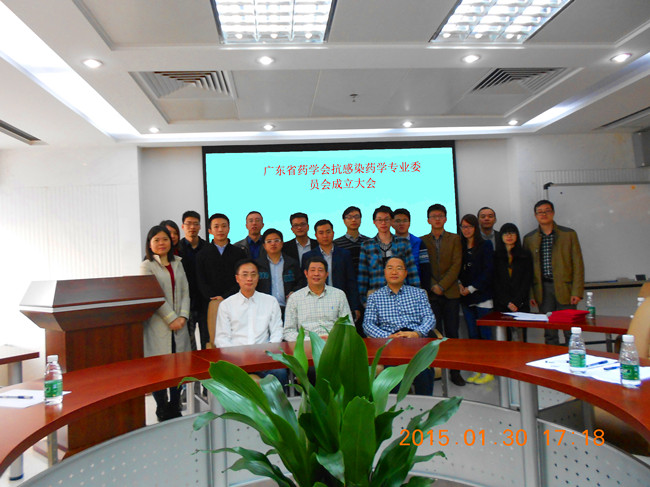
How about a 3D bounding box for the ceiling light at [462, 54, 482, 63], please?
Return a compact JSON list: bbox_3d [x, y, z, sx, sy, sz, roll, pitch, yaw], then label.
[{"bbox_3d":[0.946,-1.200,3.151,0.115,0.035,0.115,-3,-2,-6],"label":"ceiling light"}]

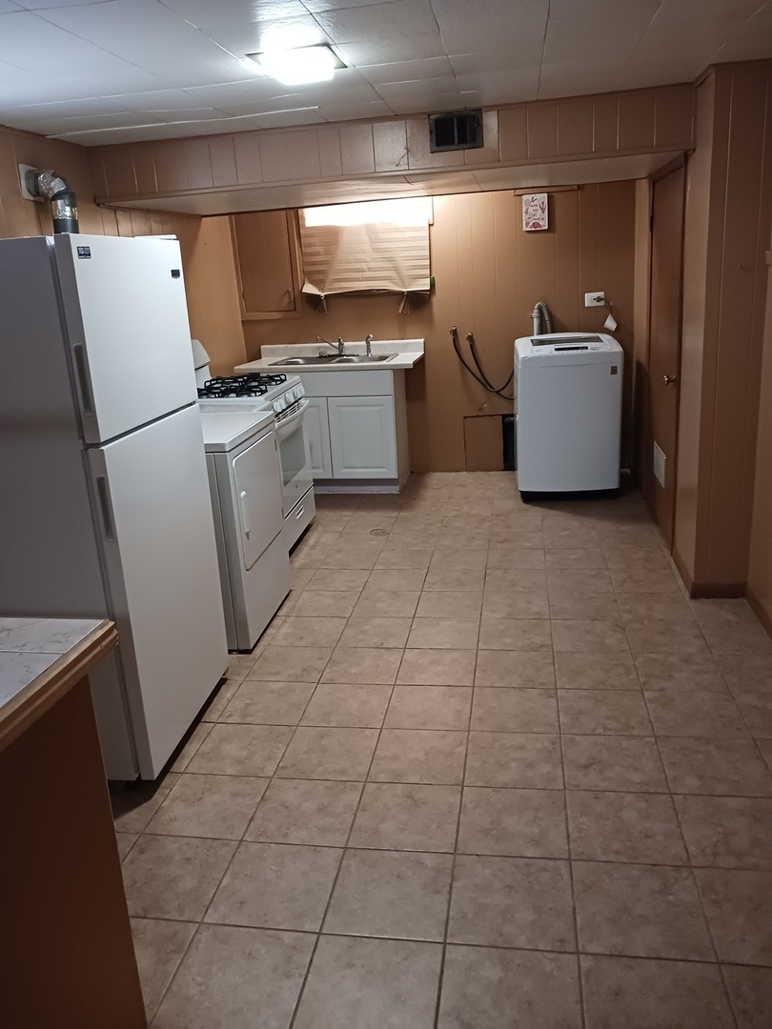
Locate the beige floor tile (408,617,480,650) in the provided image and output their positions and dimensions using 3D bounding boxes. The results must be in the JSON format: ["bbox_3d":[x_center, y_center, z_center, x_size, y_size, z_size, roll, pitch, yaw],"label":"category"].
[{"bbox_3d":[0.259,0.526,3.524,0.305,0.010,0.305,-1,17,10],"label":"beige floor tile"}]

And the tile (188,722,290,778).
[{"bbox_3d":[-0.492,0.813,2.779,0.304,0.010,0.304,-1,17,10],"label":"tile"}]

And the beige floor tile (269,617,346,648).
[{"bbox_3d":[-0.345,0.534,3.629,0.305,0.010,0.305,-1,17,10],"label":"beige floor tile"}]

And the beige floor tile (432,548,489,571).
[{"bbox_3d":[0.407,0.252,4.376,0.302,0.010,0.302,-1,17,10],"label":"beige floor tile"}]

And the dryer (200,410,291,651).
[{"bbox_3d":[-0.891,0.059,3.650,0.700,0.940,0.670,-1,17,9],"label":"dryer"}]

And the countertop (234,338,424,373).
[{"bbox_3d":[-0.389,-1.152,5.840,1.271,0.135,0.648,-1,17,10],"label":"countertop"}]

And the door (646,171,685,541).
[{"bbox_3d":[1.564,-0.864,4.477,0.040,1.918,0.857,-1,16,10],"label":"door"}]

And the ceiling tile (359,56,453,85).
[{"bbox_3d":[0.075,-1.528,2.757,0.303,0.015,0.303,-1,18,10],"label":"ceiling tile"}]

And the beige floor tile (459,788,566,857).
[{"bbox_3d":[0.366,0.882,2.307,0.302,0.010,0.302,-1,17,10],"label":"beige floor tile"}]

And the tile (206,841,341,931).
[{"bbox_3d":[-0.283,0.984,2.126,0.301,0.015,0.301,-1,18,10],"label":"tile"}]

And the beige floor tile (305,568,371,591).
[{"bbox_3d":[-0.247,0.352,4.207,0.305,0.010,0.305,-1,17,10],"label":"beige floor tile"}]

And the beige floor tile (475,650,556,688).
[{"bbox_3d":[0.512,0.611,3.171,0.302,0.010,0.302,-1,17,10],"label":"beige floor tile"}]

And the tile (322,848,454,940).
[{"bbox_3d":[0.015,0.981,2.079,0.305,0.010,0.305,-1,17,10],"label":"tile"}]

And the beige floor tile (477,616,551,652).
[{"bbox_3d":[0.561,0.520,3.459,0.302,0.010,0.302,-1,17,10],"label":"beige floor tile"}]

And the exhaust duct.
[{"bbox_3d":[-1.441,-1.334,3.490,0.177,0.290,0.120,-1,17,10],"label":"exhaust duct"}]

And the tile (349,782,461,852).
[{"bbox_3d":[0.065,0.888,2.357,0.301,0.015,0.301,-1,18,10],"label":"tile"}]

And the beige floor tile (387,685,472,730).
[{"bbox_3d":[0.162,0.706,2.934,0.303,0.010,0.303,-1,17,10],"label":"beige floor tile"}]

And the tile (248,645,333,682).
[{"bbox_3d":[-0.392,0.622,3.328,0.302,0.010,0.302,-1,17,10],"label":"tile"}]

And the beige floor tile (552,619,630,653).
[{"bbox_3d":[0.863,0.516,3.407,0.302,0.010,0.302,-1,17,10],"label":"beige floor tile"}]

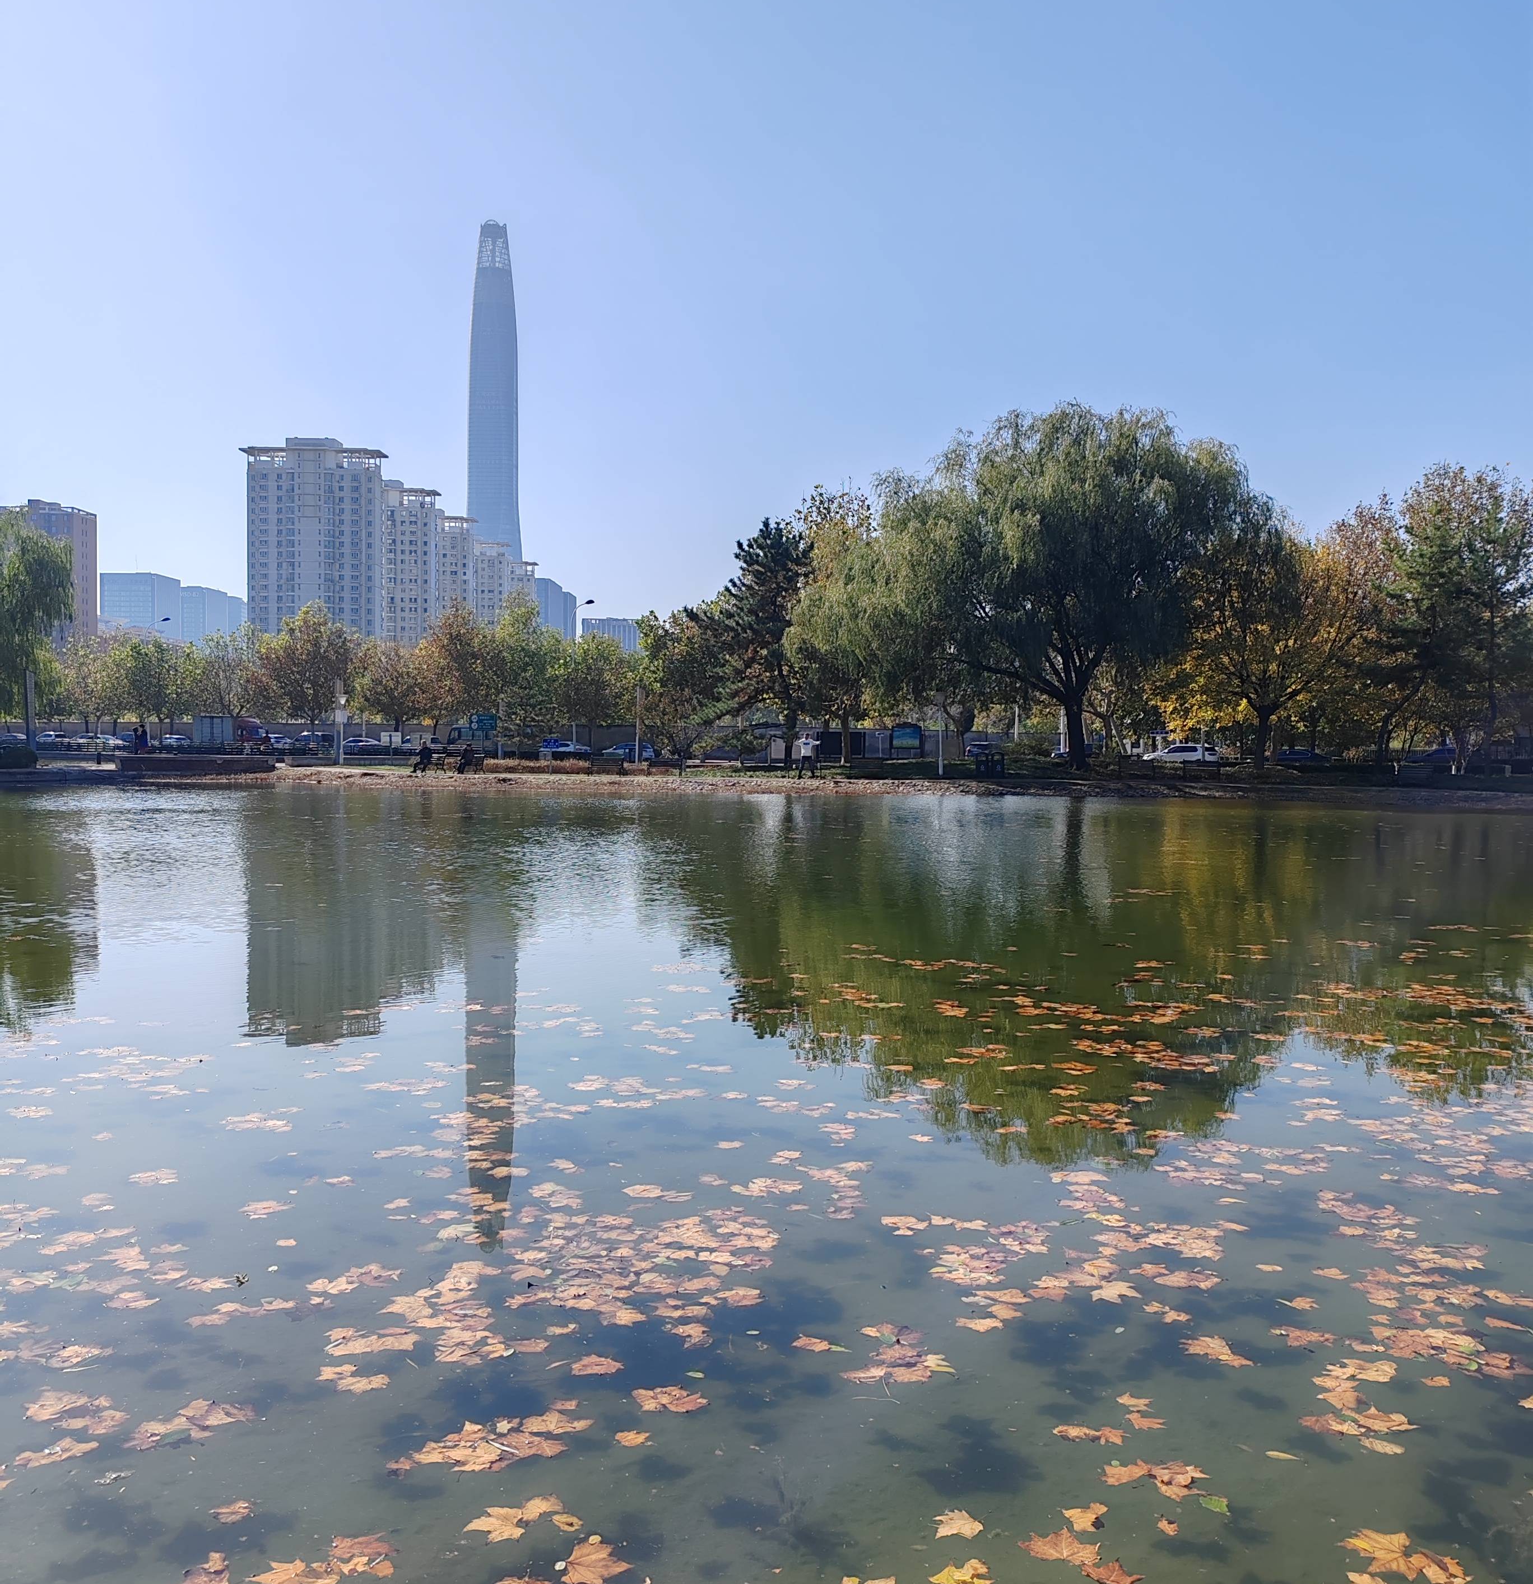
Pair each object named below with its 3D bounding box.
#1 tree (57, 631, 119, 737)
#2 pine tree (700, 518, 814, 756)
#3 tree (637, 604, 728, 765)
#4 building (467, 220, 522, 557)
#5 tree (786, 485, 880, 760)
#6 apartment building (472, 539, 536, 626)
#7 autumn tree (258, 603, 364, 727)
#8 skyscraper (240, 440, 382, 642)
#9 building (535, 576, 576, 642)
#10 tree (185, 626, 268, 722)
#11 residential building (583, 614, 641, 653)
[{"bbox_3d":[-57.874,-8.641,136.162,5.600,10.380,5.400,1,2,0],"label":"tree"},{"bbox_3d":[-0.366,-7.027,74.858,6.000,11.698,5.600,1,2,0],"label":"pine tree"},{"bbox_3d":[-3.894,-5.003,75.920,4.900,7.721,4.600,1,2,0],"label":"tree"},{"bbox_3d":[-280.071,-314.537,1623.279,58.000,530.000,58.000,0,2,-10],"label":"building"},{"bbox_3d":[3.334,-8.019,76.829,6.000,13.637,5.800,1,2,0],"label":"tree"},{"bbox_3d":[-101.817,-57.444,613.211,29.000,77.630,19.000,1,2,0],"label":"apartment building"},{"bbox_3d":[-38.092,-9.414,133.195,8.800,12.480,8.200,1,2,0],"label":"autumn tree"},{"bbox_3d":[-119.851,-52.758,423.610,35.500,79.638,18.000,1,2,0],"label":"skyscraper"},{"bbox_3d":[-145.200,-91.250,1091.786,30.000,114.520,50.000,1,2,0],"label":"building"},{"bbox_3d":[-41.189,-7.770,121.830,6.300,9.694,6.200,1,2,0],"label":"tree"},{"bbox_3d":[-85.389,-61.904,881.094,34.000,70.140,24.000,1,2,0],"label":"residential building"}]

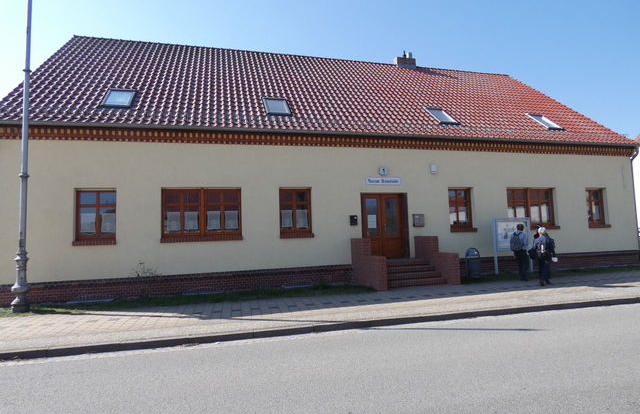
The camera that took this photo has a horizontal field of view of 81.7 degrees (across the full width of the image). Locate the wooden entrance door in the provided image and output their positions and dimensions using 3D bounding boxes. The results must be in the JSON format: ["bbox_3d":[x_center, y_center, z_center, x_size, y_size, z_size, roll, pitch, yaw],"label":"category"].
[{"bbox_3d":[2.030,0.635,12.273,1.612,2.177,0.140,-1,-4,-14],"label":"wooden entrance door"}]

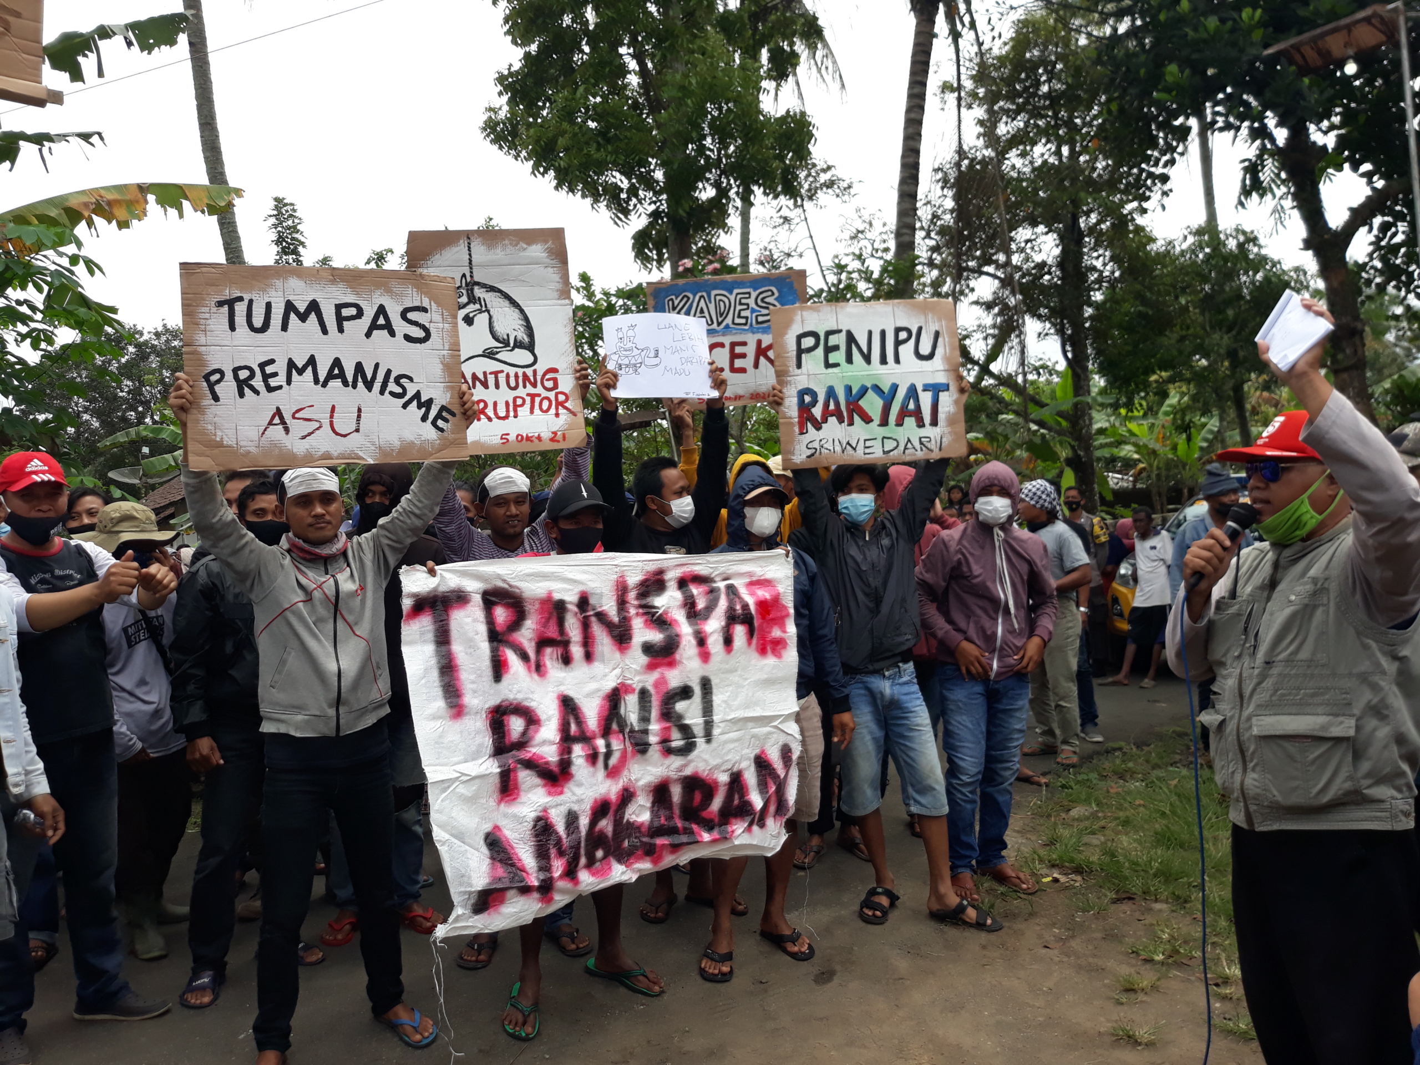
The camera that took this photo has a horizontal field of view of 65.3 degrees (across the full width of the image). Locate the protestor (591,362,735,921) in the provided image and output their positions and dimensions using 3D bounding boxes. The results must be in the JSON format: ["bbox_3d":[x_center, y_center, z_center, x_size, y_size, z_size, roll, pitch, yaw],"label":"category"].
[{"bbox_3d":[-0.175,0.393,4.116,0.540,2.000,0.440,0,2,-13],"label":"protestor"}]

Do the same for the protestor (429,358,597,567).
[{"bbox_3d":[-0.696,0.415,3.767,0.600,1.980,0.450,-1,2,-16],"label":"protestor"}]

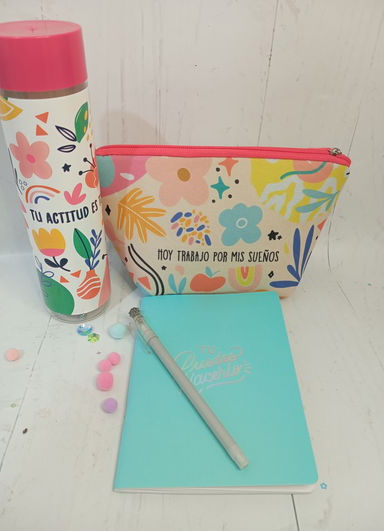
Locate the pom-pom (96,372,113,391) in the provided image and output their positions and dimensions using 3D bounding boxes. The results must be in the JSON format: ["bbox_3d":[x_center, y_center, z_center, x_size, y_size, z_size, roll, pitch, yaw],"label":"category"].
[{"bbox_3d":[-0.064,0.085,0.315,0.013,0.012,0.013,-1,40,0],"label":"pom-pom"}]

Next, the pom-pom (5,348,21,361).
[{"bbox_3d":[-0.140,0.070,0.337,0.010,0.010,0.010,-1,40,0],"label":"pom-pom"}]

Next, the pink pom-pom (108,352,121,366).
[{"bbox_3d":[-0.060,0.073,0.333,0.010,0.009,0.010,-1,40,0],"label":"pink pom-pom"}]

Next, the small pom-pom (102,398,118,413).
[{"bbox_3d":[-0.057,0.098,0.302,0.010,0.010,0.010,-1,40,0],"label":"small pom-pom"}]

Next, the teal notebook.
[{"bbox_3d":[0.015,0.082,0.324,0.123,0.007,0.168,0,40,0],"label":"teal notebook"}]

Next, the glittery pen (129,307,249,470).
[{"bbox_3d":[-0.008,0.081,0.313,0.009,0.009,0.155,-22,44,-23],"label":"glittery pen"}]

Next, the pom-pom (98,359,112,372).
[{"bbox_3d":[-0.066,0.077,0.328,0.010,0.009,0.010,-1,40,0],"label":"pom-pom"}]

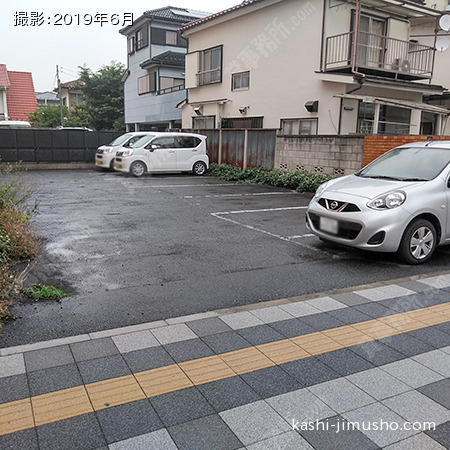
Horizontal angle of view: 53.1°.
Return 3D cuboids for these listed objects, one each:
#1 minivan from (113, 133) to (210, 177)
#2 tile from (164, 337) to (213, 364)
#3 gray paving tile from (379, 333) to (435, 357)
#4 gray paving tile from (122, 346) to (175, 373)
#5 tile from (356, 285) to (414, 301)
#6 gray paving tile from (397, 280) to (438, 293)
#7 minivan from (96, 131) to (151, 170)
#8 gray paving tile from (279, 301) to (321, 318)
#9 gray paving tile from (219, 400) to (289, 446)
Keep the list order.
[{"bbox_3d":[-2.485,-2.762,17.380,3.400,1.640,1.480,-4,12,-24],"label":"minivan"},{"bbox_3d":[-0.252,0.909,3.200,0.296,0.042,0.296,-5,13,-27],"label":"tile"},{"bbox_3d":[1.355,0.912,3.364,0.296,0.042,0.296,-5,13,-27],"label":"gray paving tile"},{"bbox_3d":[-0.518,0.930,3.063,0.296,0.042,0.296,-5,13,-27],"label":"gray paving tile"},{"bbox_3d":[1.605,0.697,4.488,0.596,0.042,0.296,-5,13,-27],"label":"tile"},{"bbox_3d":[2.004,0.665,4.694,0.296,0.042,0.296,-5,13,-27],"label":"gray paving tile"},{"bbox_3d":[-3.720,-3.160,19.250,3.400,1.640,1.480,-4,12,-26],"label":"minivan"},{"bbox_3d":[0.674,0.770,4.008,0.296,0.042,0.296,-5,13,-27],"label":"gray paving tile"},{"bbox_3d":[0.164,1.072,2.418,0.296,0.042,0.296,-5,13,-27],"label":"gray paving tile"}]

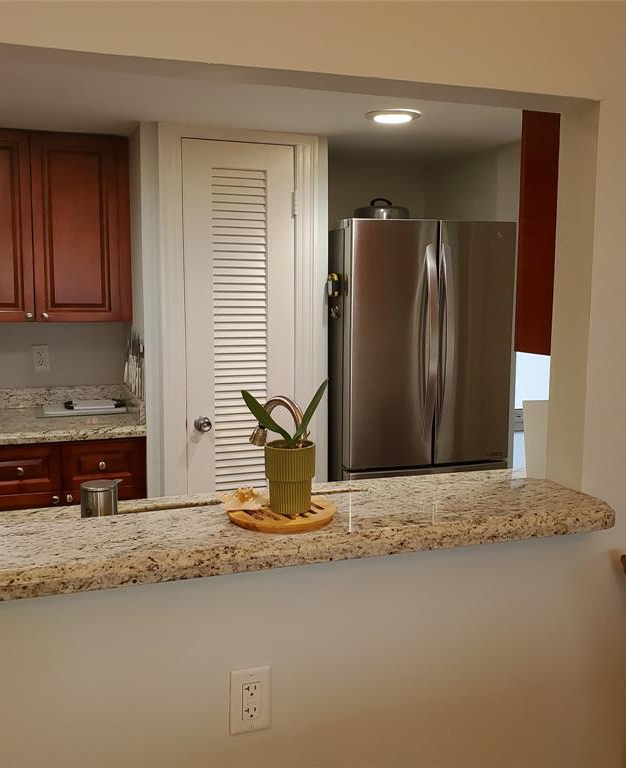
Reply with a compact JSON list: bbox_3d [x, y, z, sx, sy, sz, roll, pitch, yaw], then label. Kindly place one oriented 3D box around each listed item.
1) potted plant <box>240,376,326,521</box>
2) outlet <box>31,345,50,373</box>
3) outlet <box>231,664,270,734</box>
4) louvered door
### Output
[{"bbox_3d":[-0.048,0.103,1.306,0.145,0.227,0.100,0,7,-2],"label":"potted plant"},{"bbox_3d":[-1.234,-0.114,3.495,0.072,0.116,0.010,-2,7,-20],"label":"outlet"},{"bbox_3d":[-0.106,0.549,1.330,0.071,0.116,0.009,-2,7,-20],"label":"outlet"},{"bbox_3d":[-0.300,0.047,3.181,0.462,2.028,0.036,-2,7,-20],"label":"louvered door"}]

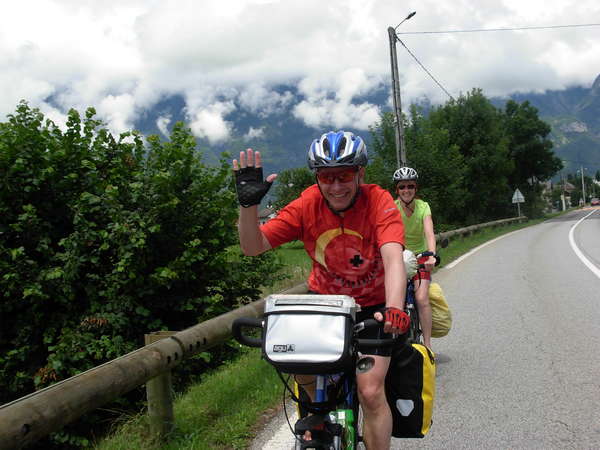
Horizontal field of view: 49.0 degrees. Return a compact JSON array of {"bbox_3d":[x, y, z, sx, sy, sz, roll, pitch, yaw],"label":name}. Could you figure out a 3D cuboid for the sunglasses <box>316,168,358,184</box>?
[{"bbox_3d":[0.134,-0.174,2.360,0.148,0.050,0.150,-4,1,7],"label":"sunglasses"}]

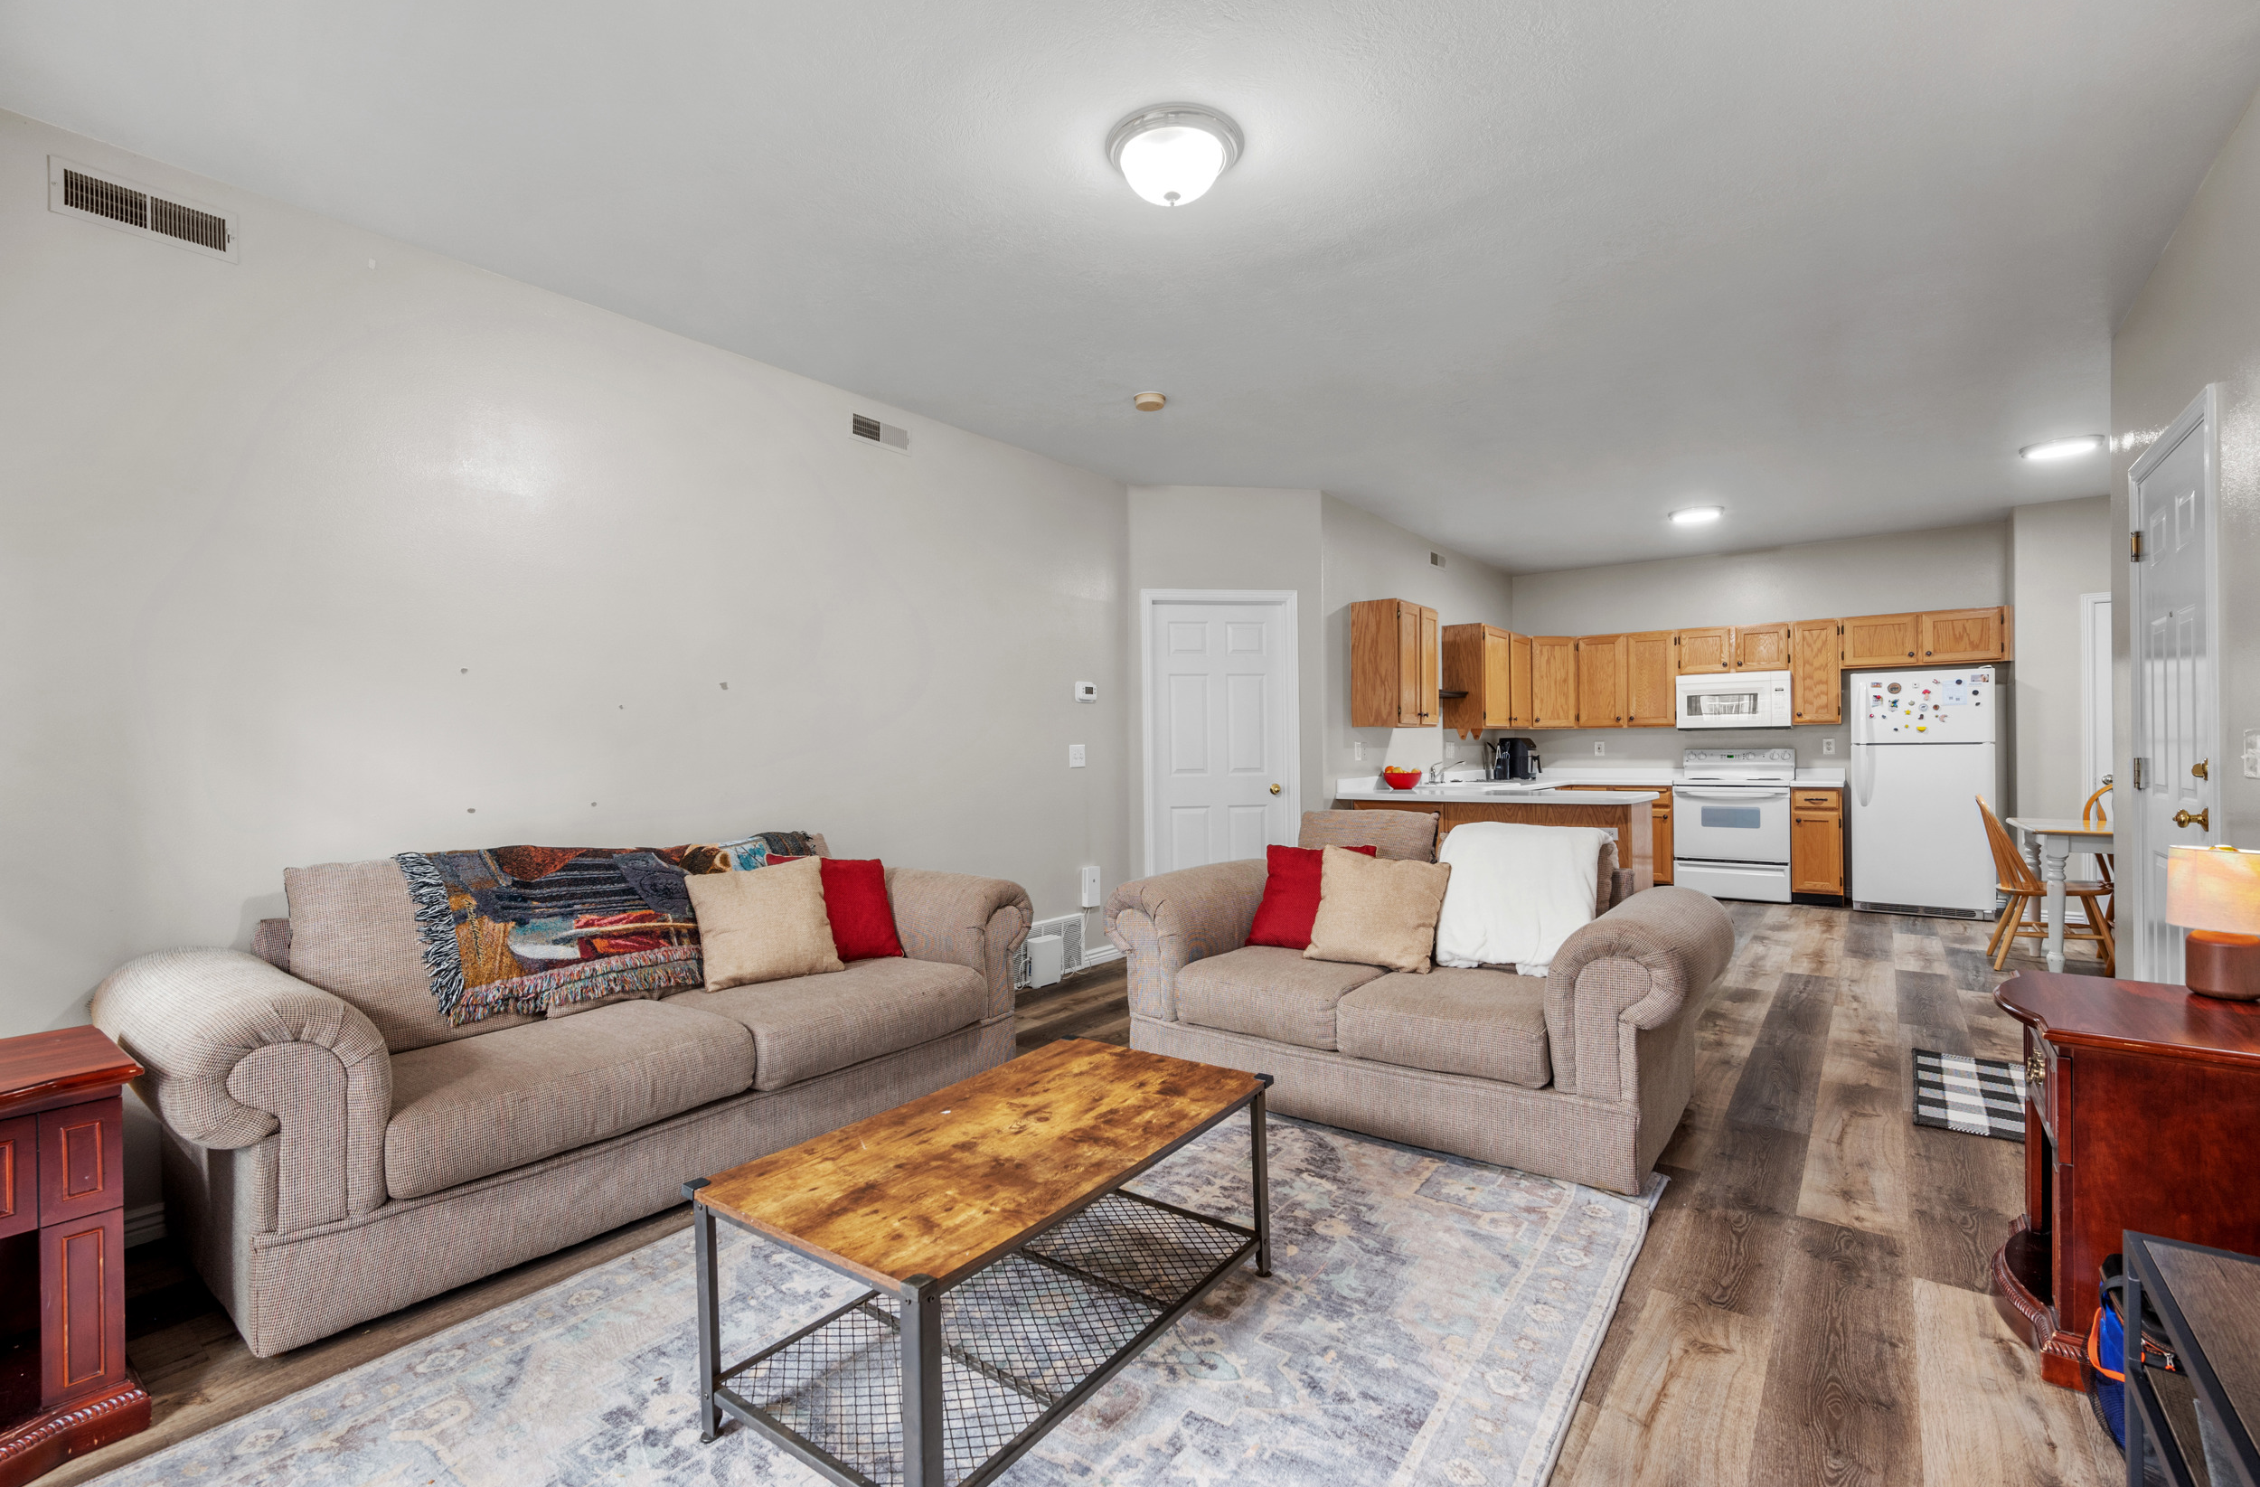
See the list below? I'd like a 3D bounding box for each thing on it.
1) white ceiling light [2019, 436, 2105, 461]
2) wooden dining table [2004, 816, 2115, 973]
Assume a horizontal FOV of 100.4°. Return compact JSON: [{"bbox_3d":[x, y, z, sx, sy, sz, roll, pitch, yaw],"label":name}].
[{"bbox_3d":[4.948,-1.552,5.001,0.330,0.050,0.330,-1,0,38],"label":"white ceiling light"},{"bbox_3d":[5.383,0.816,4.758,1.280,0.750,0.920,-1,0,38],"label":"wooden dining table"}]

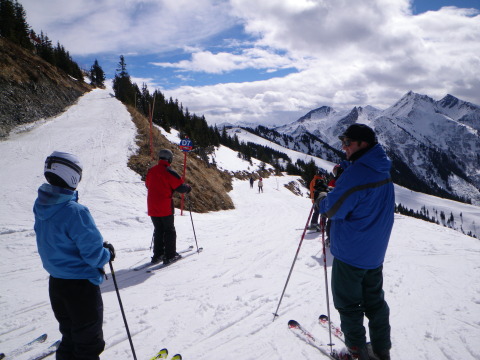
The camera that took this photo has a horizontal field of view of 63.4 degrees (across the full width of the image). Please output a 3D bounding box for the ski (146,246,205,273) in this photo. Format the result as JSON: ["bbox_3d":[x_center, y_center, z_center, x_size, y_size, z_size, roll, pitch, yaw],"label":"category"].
[{"bbox_3d":[-0.986,1.260,6.220,0.110,0.090,1.700,0,0,23],"label":"ski"}]

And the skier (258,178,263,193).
[{"bbox_3d":[2.323,0.646,44.000,0.600,1.720,0.500,0,3,3],"label":"skier"}]

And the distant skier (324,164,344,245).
[{"bbox_3d":[2.059,0.538,8.200,0.580,1.720,0.600,0,3,3],"label":"distant skier"}]

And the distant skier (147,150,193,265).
[{"bbox_3d":[-1.107,0.419,6.100,0.680,1.780,0.580,1,3,22],"label":"distant skier"}]

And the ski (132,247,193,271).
[{"bbox_3d":[-1.185,1.260,6.360,0.110,0.090,1.700,0,0,23],"label":"ski"}]

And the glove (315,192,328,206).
[{"bbox_3d":[0.640,0.153,3.050,0.150,0.130,0.110,2,3,30],"label":"glove"}]

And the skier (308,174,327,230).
[{"bbox_3d":[2.313,0.611,11.300,0.580,1.700,0.600,0,3,-3],"label":"skier"}]

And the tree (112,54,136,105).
[{"bbox_3d":[-23.796,-20.500,80.000,5.000,10.700,5.000,0,3,0],"label":"tree"}]

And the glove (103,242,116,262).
[{"bbox_3d":[-0.857,0.469,2.550,0.120,0.150,0.100,-2,3,-37],"label":"glove"}]

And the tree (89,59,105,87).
[{"bbox_3d":[-42.499,-31.837,115.000,4.600,8.300,4.600,0,3,0],"label":"tree"}]

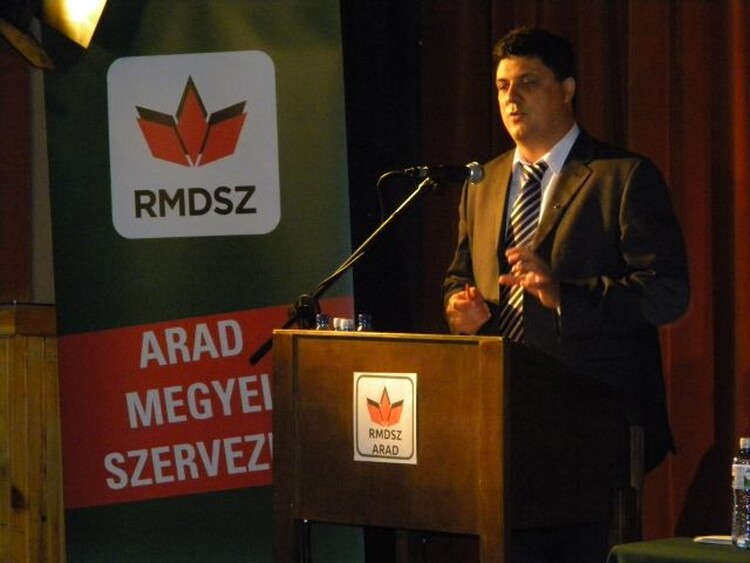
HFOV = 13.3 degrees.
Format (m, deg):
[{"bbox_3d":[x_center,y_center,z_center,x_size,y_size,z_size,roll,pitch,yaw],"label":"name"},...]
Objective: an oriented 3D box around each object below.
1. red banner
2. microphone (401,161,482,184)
[{"bbox_3d":[-0.456,0.332,8.704,0.866,0.561,0.020,-2,0,17],"label":"red banner"},{"bbox_3d":[0.160,-0.253,7.450,0.230,0.055,0.055,-1,1,-38],"label":"microphone"}]

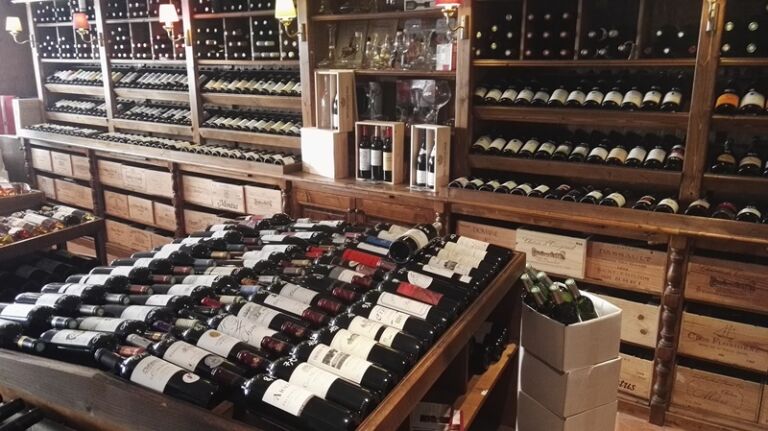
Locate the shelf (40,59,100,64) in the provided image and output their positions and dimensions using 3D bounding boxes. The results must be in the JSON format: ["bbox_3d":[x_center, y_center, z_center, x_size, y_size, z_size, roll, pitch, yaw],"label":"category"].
[{"bbox_3d":[-2.579,-1.337,4.950,0.919,0.026,0.300,9,17,31],"label":"shelf"}]

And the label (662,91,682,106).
[{"bbox_3d":[1.301,-0.530,2.570,0.076,0.035,0.095,8,37,29],"label":"label"}]

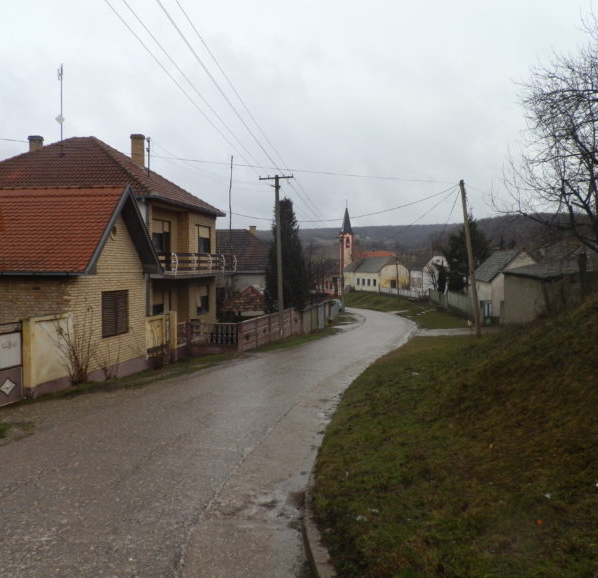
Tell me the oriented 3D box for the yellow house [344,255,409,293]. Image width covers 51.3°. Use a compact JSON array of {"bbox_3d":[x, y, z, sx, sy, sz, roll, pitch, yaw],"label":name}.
[{"bbox_3d":[13.500,-2.570,109.000,6.300,6.100,12.000,-1,2,-24],"label":"yellow house"}]

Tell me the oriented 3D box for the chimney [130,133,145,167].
[{"bbox_3d":[-7.266,-6.247,28.100,0.520,1.530,0.500,0,2,10],"label":"chimney"}]

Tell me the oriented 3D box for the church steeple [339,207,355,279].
[{"bbox_3d":[10.674,-9.551,140.000,2.750,18.200,2.750,-1,2,-24],"label":"church steeple"}]

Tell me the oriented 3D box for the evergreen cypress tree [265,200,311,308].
[{"bbox_3d":[-0.711,-1.699,38.500,2.800,7.800,2.800,0,2,0],"label":"evergreen cypress tree"}]

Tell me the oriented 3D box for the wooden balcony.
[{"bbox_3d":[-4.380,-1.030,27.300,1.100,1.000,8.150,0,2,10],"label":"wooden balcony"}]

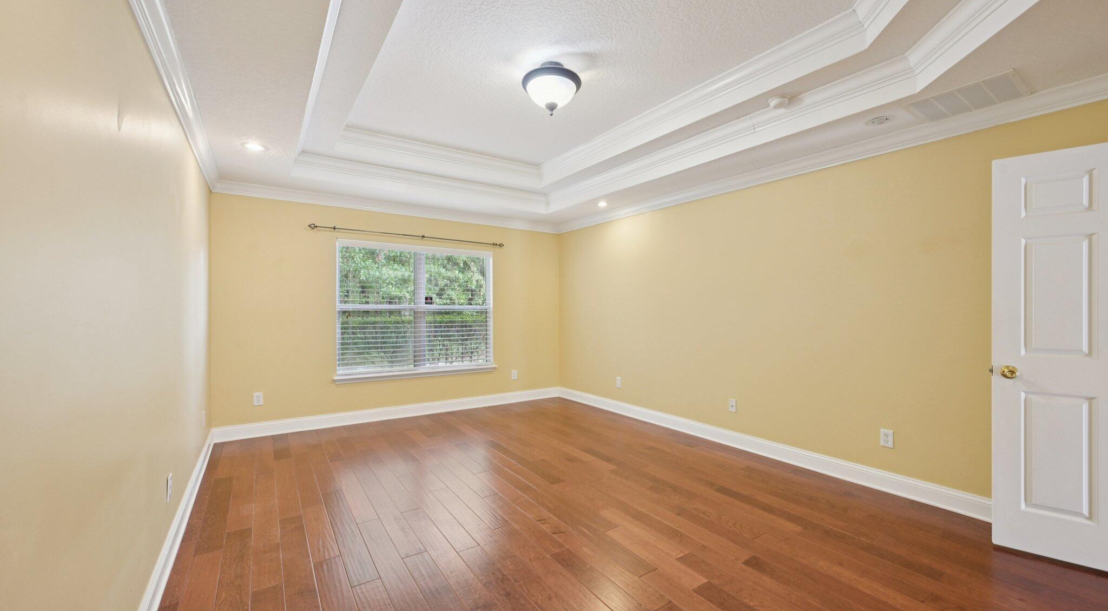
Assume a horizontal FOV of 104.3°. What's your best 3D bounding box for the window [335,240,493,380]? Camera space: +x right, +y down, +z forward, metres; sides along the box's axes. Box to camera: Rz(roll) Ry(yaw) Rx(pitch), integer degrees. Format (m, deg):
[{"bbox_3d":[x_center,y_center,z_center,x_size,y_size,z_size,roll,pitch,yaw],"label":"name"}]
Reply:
[{"bbox_3d":[-1.558,0.060,5.104,1.856,1.507,0.120,0,0,-34],"label":"window"}]

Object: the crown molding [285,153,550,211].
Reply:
[{"bbox_3d":[-1.204,-1.256,4.600,2.731,0.205,0.093,0,0,-34],"label":"crown molding"}]

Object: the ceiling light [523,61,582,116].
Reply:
[{"bbox_3d":[-0.015,-1.409,2.843,0.390,0.315,0.390,0,0,0],"label":"ceiling light"}]

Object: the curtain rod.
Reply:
[{"bbox_3d":[-1.580,-0.789,5.002,2.224,0.060,0.100,0,0,-34],"label":"curtain rod"}]

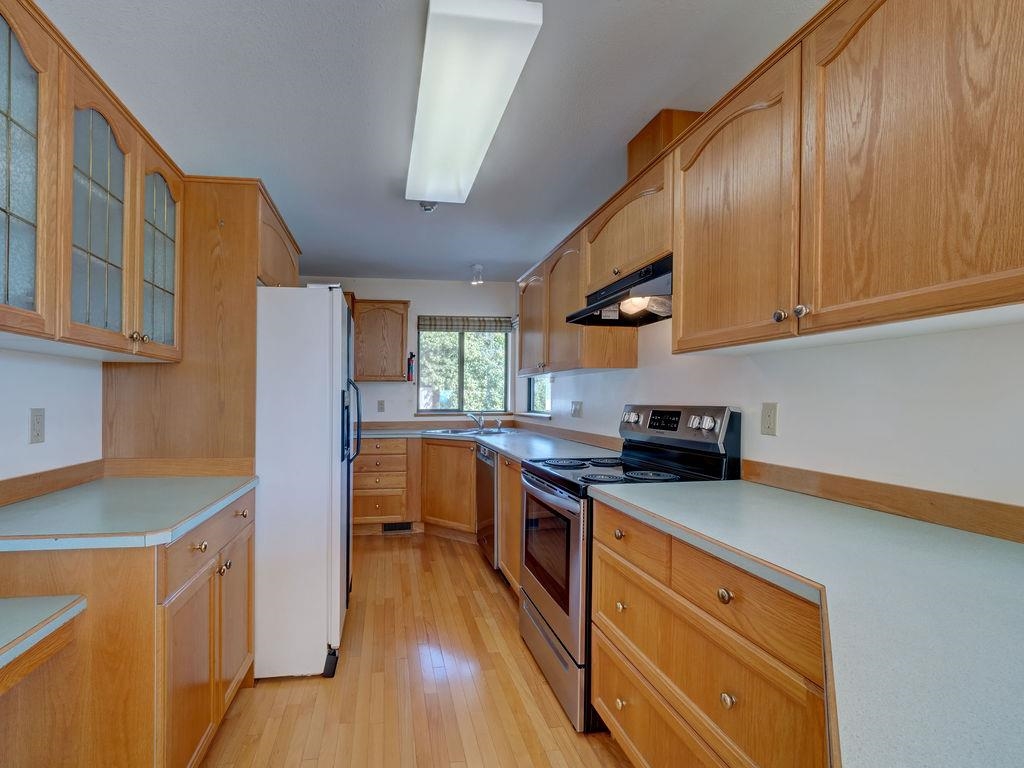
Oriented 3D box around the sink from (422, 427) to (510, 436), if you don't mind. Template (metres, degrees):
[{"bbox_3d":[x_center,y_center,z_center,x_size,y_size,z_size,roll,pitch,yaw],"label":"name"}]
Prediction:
[{"bbox_3d":[-0.418,0.567,4.050,0.824,0.185,0.515,-1,-2,31],"label":"sink"}]

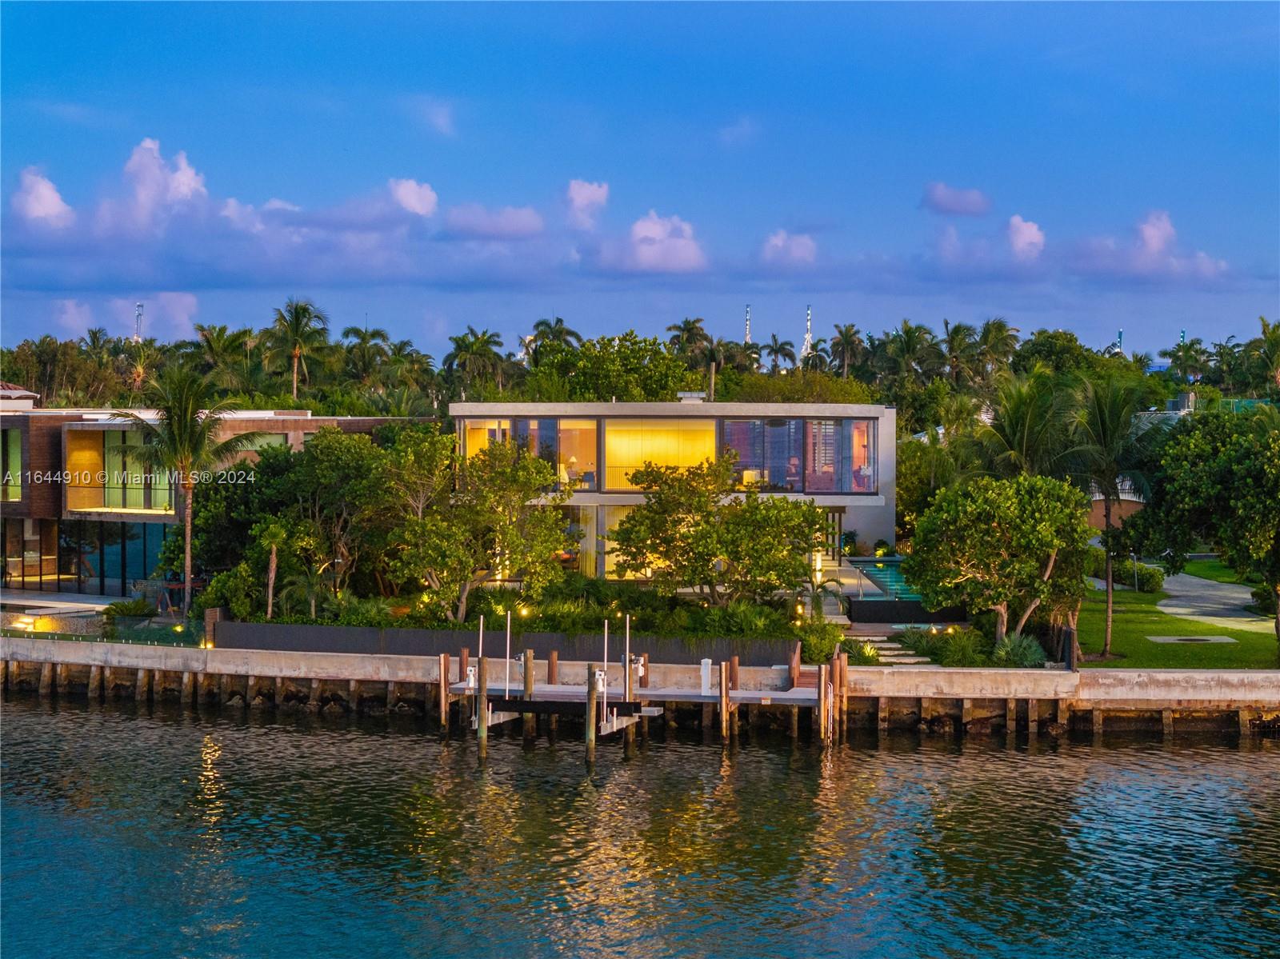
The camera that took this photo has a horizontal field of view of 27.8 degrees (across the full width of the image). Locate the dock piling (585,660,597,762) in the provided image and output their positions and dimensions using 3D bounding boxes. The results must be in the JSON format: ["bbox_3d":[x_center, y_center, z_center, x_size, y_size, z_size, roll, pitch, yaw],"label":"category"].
[{"bbox_3d":[-1.549,7.439,82.665,0.330,3.190,0.330,0,2,0],"label":"dock piling"}]

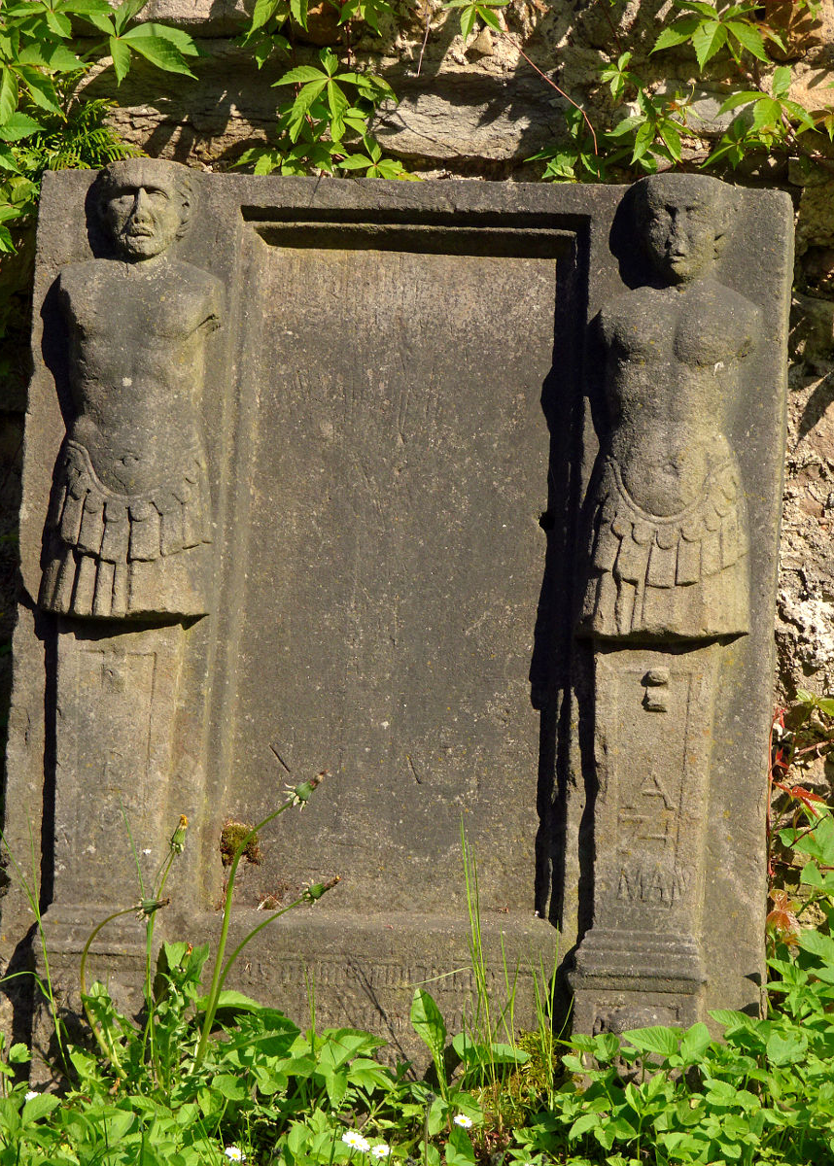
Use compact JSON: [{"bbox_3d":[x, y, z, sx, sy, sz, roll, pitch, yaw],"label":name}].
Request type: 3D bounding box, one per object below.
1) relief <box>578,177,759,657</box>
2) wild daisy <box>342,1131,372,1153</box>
[{"bbox_3d":[0.282,-0.196,9.600,0.188,0.520,0.095,1,-8,8],"label":"relief"},{"bbox_3d":[-0.066,0.605,9.250,0.030,0.021,0.026,2,4,-3],"label":"wild daisy"}]

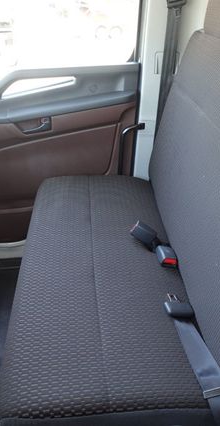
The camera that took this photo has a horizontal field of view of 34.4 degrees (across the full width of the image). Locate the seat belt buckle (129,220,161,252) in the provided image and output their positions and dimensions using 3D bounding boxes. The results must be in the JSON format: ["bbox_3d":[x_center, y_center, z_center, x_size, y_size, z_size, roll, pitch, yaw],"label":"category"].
[{"bbox_3d":[0.113,0.071,1.156,0.080,0.047,0.030,40,31,29],"label":"seat belt buckle"}]

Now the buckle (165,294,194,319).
[{"bbox_3d":[0.174,0.240,0.921,0.058,0.020,0.066,-2,32,-4],"label":"buckle"}]

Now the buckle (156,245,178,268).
[{"bbox_3d":[0.175,0.131,1.088,0.046,0.027,0.072,-2,32,-4],"label":"buckle"}]

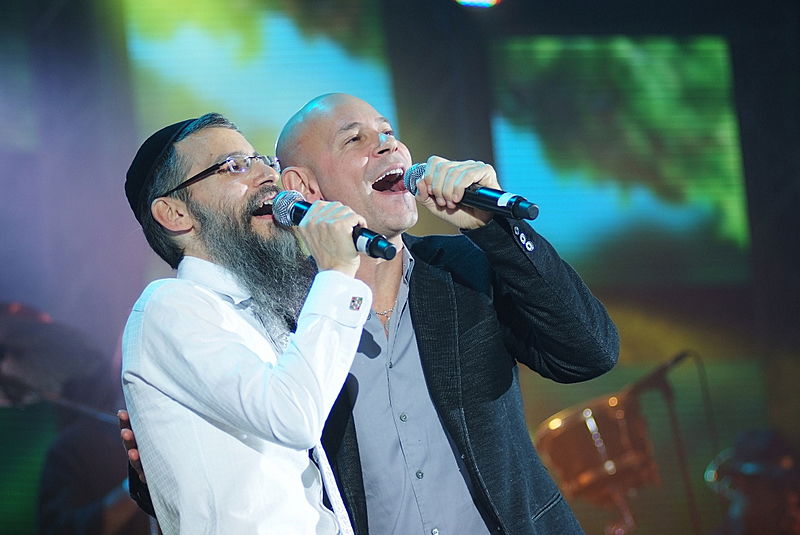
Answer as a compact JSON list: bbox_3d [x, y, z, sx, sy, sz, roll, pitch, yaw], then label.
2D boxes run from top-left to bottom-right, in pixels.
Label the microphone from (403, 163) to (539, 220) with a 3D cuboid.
[{"bbox_3d":[0.102,-0.104,5.025,0.051,0.051,0.255,2,11,-45],"label":"microphone"}]

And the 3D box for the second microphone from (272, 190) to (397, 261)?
[{"bbox_3d":[-0.090,-0.054,4.834,0.051,0.051,0.255,2,15,-39],"label":"second microphone"}]

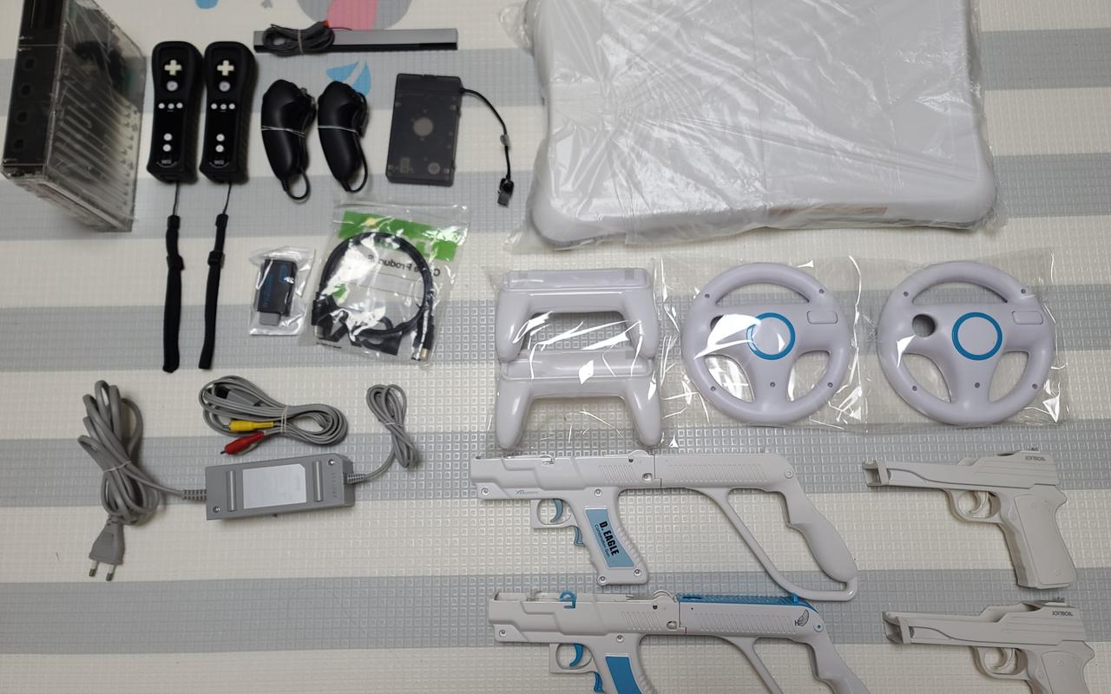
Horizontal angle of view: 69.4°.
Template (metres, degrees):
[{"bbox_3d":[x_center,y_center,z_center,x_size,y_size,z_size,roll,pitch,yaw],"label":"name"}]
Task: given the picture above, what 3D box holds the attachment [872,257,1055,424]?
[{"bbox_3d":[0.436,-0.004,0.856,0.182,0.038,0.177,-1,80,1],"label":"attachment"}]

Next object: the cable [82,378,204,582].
[{"bbox_3d":[-0.439,0.139,0.853,0.133,0.040,0.211,-1,80,1],"label":"cable"}]

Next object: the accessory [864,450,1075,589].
[{"bbox_3d":[0.421,0.172,0.824,0.200,0.042,0.141,3,80,2],"label":"accessory"}]

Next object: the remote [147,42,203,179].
[{"bbox_3d":[-0.440,-0.270,0.929,0.048,0.040,0.165,0,81,1],"label":"remote"}]

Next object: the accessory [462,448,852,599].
[{"bbox_3d":[0.114,0.188,0.846,0.400,0.047,0.157,-1,81,1],"label":"accessory"}]

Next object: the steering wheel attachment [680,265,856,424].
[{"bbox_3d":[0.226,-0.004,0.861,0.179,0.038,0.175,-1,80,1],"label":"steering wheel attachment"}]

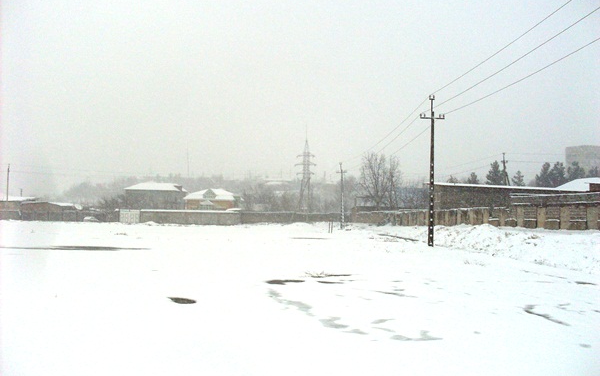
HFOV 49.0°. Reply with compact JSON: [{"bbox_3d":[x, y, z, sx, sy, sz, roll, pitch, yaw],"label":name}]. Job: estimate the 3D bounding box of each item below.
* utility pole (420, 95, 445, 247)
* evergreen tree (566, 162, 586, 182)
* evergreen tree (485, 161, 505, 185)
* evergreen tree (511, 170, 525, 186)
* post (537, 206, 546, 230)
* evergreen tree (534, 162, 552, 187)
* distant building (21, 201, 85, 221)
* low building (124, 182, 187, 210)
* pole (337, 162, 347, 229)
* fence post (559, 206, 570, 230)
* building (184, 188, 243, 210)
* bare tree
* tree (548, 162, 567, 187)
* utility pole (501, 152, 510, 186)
[{"bbox_3d":[7.946,-1.019,39.500,1.450,9.050,0.350,1,-2,-3],"label":"utility pole"},{"bbox_3d":[51.211,0.929,121.760,4.800,11.500,4.800,0,-2,0],"label":"evergreen tree"},{"bbox_3d":[32.564,1.169,110.000,4.300,11.000,4.300,1,-2,0],"label":"evergreen tree"},{"bbox_3d":[38.963,1.521,117.802,4.000,9.500,4.000,0,-2,0],"label":"evergreen tree"},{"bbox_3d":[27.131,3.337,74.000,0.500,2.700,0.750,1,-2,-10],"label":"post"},{"bbox_3d":[41.687,1.287,113.000,4.200,11.200,4.200,1,-2,0],"label":"evergreen tree"},{"bbox_3d":[-43.762,4.191,116.000,10.800,3.700,7.000,1,-2,-9],"label":"distant building"},{"bbox_3d":[-26.544,2.664,121.000,11.200,7.700,9.500,1,-2,-9],"label":"low building"},{"bbox_3d":[5.204,0.935,81.826,1.300,8.350,0.300,0,-2,-2],"label":"pole"},{"bbox_3d":[22.529,2.512,55.957,0.600,2.050,0.700,0,-2,-7],"label":"fence post"},{"bbox_3d":[-19.838,3.819,145.850,11.500,7.200,10.000,0,-2,-2],"label":"building"},{"bbox_3d":[14.483,-0.055,119.725,7.800,13.200,7.200,0,-2,0],"label":"bare tree"},{"bbox_3d":[44.174,1.287,113.000,4.200,11.200,4.200,1,-2,0],"label":"tree"},{"bbox_3d":[28.632,-0.312,91.806,0.500,9.300,1.300,-1,-3,30],"label":"utility pole"}]

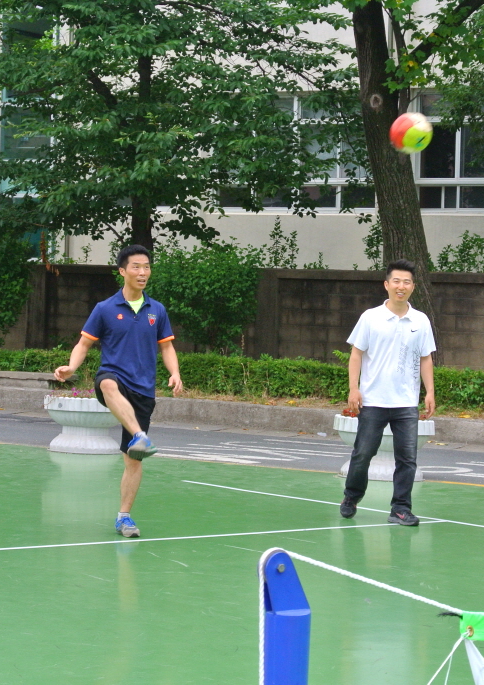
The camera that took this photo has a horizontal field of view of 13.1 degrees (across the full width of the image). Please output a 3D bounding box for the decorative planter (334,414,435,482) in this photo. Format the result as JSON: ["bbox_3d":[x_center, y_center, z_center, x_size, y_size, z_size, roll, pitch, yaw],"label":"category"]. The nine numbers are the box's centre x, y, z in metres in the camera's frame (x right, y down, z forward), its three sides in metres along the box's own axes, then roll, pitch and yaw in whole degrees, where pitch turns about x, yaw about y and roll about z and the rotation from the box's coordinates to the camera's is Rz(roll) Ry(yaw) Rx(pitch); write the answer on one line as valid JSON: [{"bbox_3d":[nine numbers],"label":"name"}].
[{"bbox_3d":[1.183,0.880,17.550,0.838,0.510,0.838,2,1,0],"label":"decorative planter"}]

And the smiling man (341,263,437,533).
[{"bbox_3d":[0.980,0.341,14.100,0.620,1.750,0.450,1,1,-9],"label":"smiling man"}]

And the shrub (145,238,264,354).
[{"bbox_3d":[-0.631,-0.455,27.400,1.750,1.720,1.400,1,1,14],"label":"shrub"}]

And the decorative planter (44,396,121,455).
[{"bbox_3d":[-1.471,0.788,20.000,0.835,0.510,0.835,2,1,0],"label":"decorative planter"}]

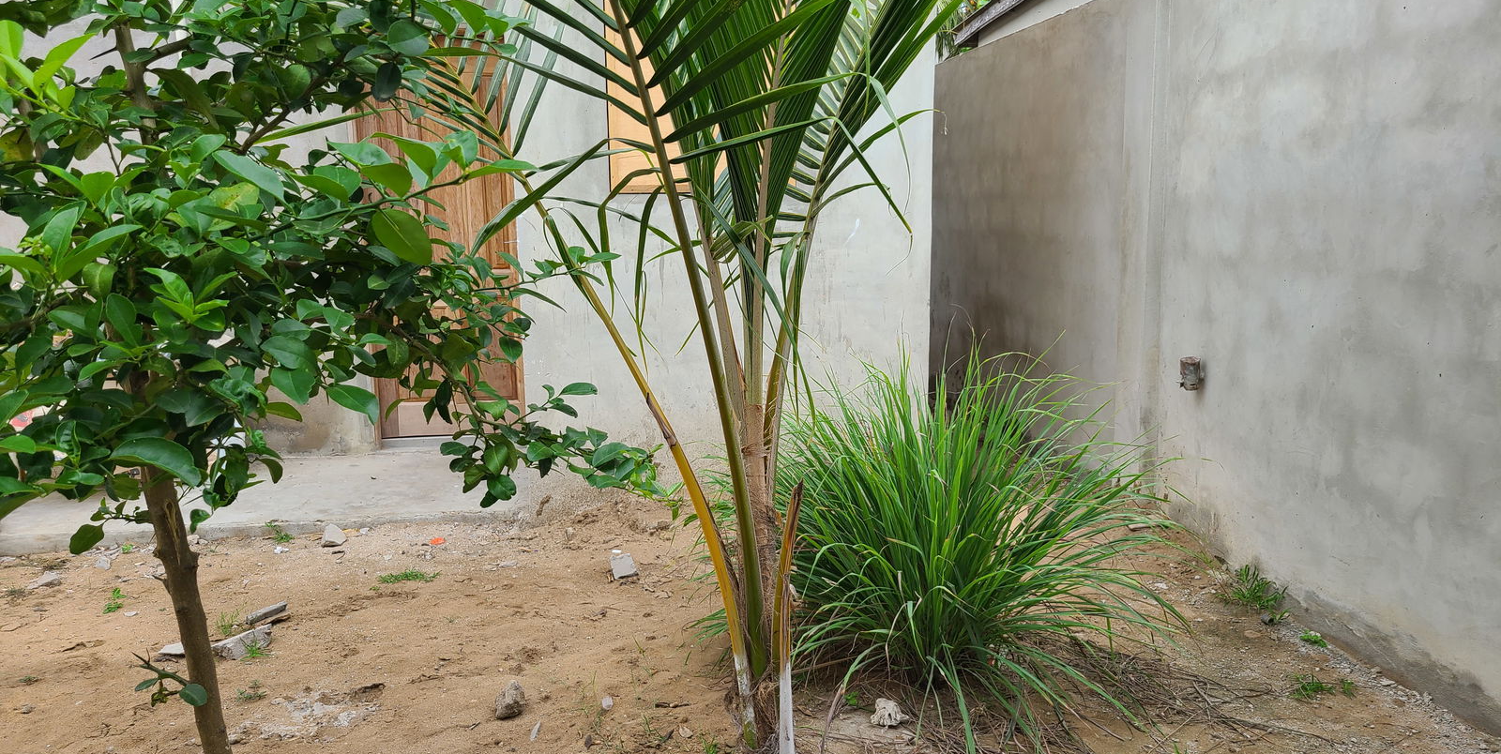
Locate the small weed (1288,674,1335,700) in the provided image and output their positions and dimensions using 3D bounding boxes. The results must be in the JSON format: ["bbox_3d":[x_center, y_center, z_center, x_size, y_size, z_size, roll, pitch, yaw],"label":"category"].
[{"bbox_3d":[1.643,0.899,3.288,0.135,0.055,0.105,4,11,27],"label":"small weed"}]

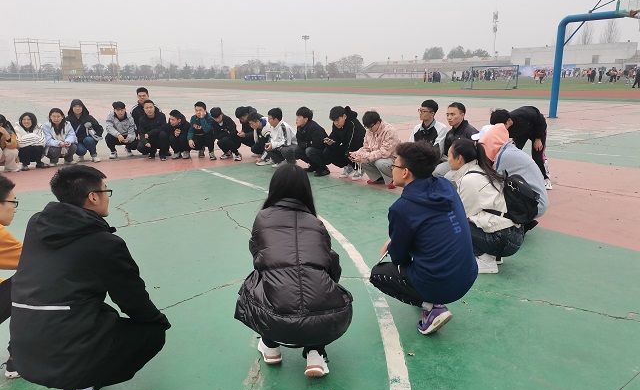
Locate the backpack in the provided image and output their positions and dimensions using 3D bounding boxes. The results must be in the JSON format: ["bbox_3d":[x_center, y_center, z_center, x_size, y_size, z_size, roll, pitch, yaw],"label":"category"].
[{"bbox_3d":[1.301,0.010,3.120,0.170,0.360,0.290,-16,4,33],"label":"backpack"}]

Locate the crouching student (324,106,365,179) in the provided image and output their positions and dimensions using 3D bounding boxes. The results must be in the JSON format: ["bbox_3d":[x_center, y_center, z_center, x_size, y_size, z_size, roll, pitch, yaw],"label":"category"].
[{"bbox_3d":[0.363,-0.715,6.582,0.700,0.989,0.520,-13,19,-40],"label":"crouching student"}]

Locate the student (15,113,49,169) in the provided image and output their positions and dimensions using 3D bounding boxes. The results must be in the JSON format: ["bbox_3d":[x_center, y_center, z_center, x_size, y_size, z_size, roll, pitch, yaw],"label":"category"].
[{"bbox_3d":[-4.506,-0.864,7.578,0.500,0.858,0.620,-12,18,-39],"label":"student"}]

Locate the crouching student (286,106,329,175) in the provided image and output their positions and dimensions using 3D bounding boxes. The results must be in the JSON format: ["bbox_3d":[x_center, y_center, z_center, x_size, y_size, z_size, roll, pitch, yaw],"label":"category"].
[{"bbox_3d":[-0.149,-0.762,6.825,0.680,0.969,0.520,-11,17,-36],"label":"crouching student"}]

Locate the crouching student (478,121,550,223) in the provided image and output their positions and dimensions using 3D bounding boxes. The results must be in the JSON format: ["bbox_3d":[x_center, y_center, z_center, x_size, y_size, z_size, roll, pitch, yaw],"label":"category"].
[{"bbox_3d":[1.587,-0.153,4.084,0.680,0.900,0.460,1,14,9],"label":"crouching student"}]

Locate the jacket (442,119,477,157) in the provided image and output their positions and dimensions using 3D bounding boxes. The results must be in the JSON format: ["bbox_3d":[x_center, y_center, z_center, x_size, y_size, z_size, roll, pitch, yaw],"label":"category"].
[{"bbox_3d":[1.433,-0.464,4.800,0.400,0.560,0.500,-8,16,-28],"label":"jacket"}]

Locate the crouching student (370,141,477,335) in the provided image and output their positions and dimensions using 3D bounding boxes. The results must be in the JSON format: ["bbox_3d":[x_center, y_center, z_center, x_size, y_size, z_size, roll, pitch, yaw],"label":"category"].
[{"bbox_3d":[0.570,0.246,2.614,0.520,1.058,0.700,-13,19,-40],"label":"crouching student"}]

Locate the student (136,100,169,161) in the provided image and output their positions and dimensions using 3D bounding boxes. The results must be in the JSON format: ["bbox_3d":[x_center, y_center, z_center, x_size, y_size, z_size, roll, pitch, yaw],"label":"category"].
[{"bbox_3d":[-2.862,-1.119,8.238,0.520,1.008,0.650,-6,15,-21],"label":"student"}]

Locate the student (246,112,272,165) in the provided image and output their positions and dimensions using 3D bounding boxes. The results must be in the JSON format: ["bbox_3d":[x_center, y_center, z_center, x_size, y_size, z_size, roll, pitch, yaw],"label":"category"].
[{"bbox_3d":[-0.908,-0.999,8.028,0.680,0.850,0.500,-10,17,-34],"label":"student"}]

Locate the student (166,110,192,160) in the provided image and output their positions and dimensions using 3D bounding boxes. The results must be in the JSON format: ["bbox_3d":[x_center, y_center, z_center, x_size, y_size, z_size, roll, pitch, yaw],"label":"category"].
[{"bbox_3d":[-2.350,-1.049,8.059,0.450,0.800,0.600,-1,14,-3],"label":"student"}]

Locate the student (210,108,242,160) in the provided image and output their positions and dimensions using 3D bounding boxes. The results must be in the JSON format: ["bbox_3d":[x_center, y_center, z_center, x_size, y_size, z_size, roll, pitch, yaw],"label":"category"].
[{"bbox_3d":[-1.464,-1.011,7.824,0.470,0.820,0.620,4,15,17],"label":"student"}]

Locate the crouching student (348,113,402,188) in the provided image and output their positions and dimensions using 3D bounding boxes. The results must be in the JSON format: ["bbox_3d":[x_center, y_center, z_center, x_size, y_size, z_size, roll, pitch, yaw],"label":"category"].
[{"bbox_3d":[0.724,-0.594,6.167,0.700,0.952,0.520,-11,17,-36],"label":"crouching student"}]

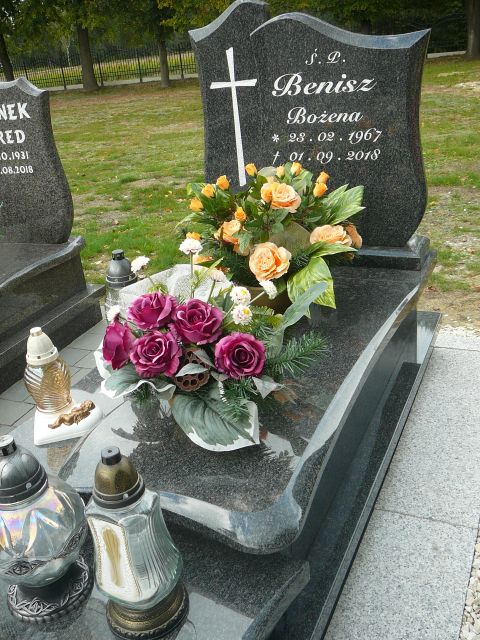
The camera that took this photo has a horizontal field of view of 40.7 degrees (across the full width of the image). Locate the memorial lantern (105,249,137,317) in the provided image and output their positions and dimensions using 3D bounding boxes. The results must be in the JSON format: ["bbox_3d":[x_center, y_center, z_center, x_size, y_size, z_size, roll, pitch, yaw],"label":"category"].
[{"bbox_3d":[-0.321,-0.044,1.810,0.126,0.326,0.126,6,26,24],"label":"memorial lantern"}]

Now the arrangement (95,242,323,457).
[{"bbox_3d":[-0.069,0.037,1.513,0.514,0.388,0.399,-1,24,10],"label":"arrangement"}]

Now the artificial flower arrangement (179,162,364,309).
[{"bbox_3d":[0.110,-0.237,1.968,0.557,0.430,0.430,-1,24,10],"label":"artificial flower arrangement"}]

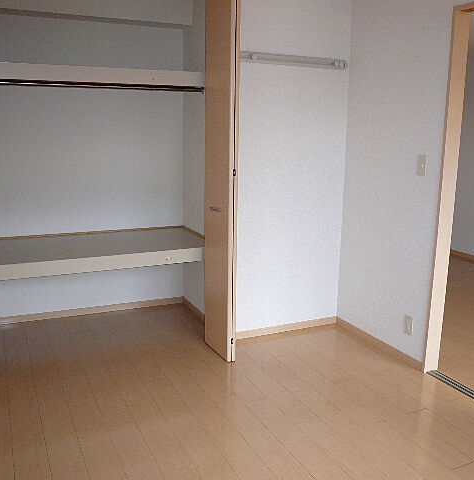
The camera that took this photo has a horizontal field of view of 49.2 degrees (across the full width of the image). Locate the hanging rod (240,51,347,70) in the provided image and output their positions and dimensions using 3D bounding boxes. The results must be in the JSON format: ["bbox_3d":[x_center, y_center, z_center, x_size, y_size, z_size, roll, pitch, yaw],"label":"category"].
[{"bbox_3d":[0.392,-1.169,3.381,0.830,0.065,0.040,-5,12,-25],"label":"hanging rod"}]

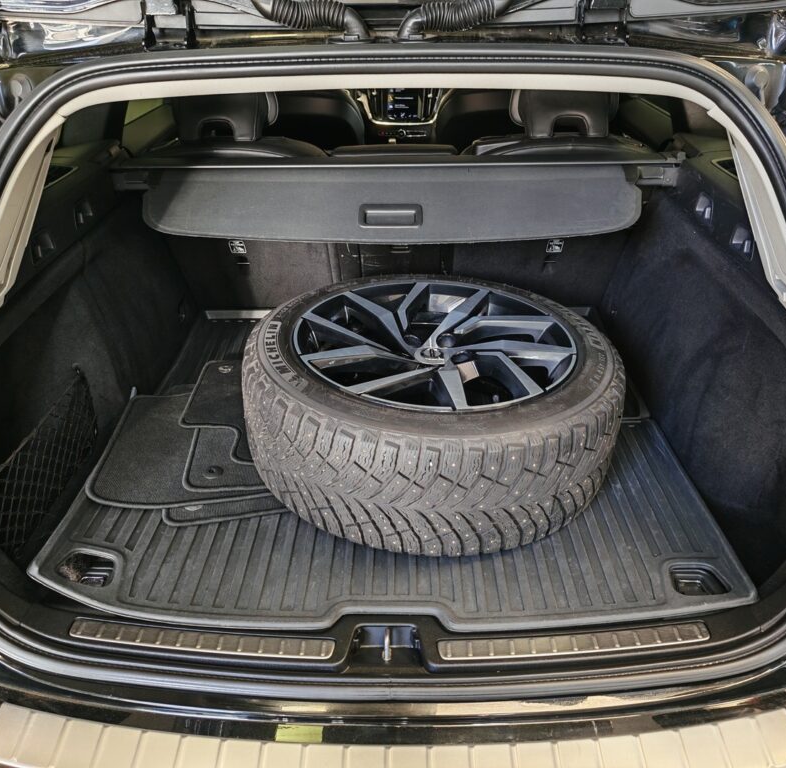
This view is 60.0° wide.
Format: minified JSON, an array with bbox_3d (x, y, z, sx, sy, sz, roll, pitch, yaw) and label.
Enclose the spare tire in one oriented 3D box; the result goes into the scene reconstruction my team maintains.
[{"bbox_3d":[0.071,0.016,1.252,0.670,0.235,0.670,2,29,0],"label":"spare tire"}]

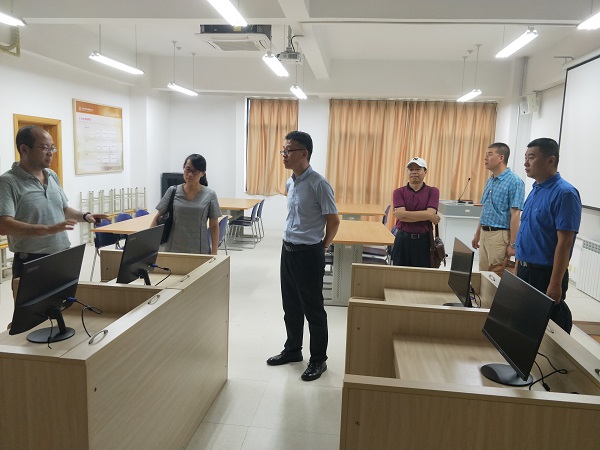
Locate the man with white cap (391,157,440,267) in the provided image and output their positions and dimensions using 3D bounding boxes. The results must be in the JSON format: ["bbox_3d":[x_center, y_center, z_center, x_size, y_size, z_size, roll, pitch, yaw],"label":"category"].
[{"bbox_3d":[1.060,0.168,4.098,0.480,1.630,0.340,4,9,13],"label":"man with white cap"}]

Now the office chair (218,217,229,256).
[{"bbox_3d":[-1.131,0.330,5.166,0.510,0.800,0.470,3,9,7],"label":"office chair"}]

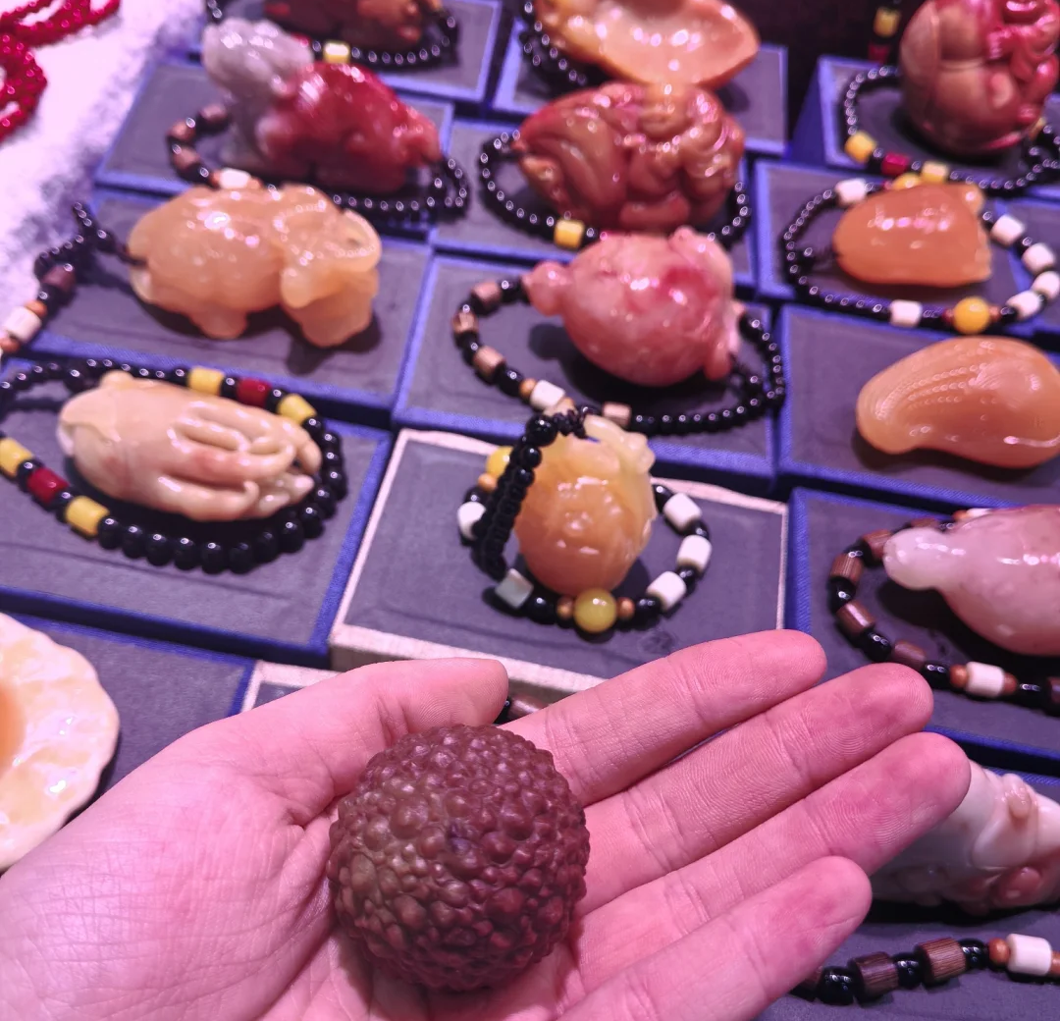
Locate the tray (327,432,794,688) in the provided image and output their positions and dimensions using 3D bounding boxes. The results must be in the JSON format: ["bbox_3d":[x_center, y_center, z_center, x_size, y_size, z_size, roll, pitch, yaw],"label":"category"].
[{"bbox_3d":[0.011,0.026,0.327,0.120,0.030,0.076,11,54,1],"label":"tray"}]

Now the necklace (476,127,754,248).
[{"bbox_3d":[0.032,-0.120,0.416,0.106,0.012,0.065,8,54,-1],"label":"necklace"}]

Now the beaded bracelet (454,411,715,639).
[{"bbox_3d":[0.018,-0.002,0.301,0.074,0.046,0.060,8,54,-1],"label":"beaded bracelet"}]

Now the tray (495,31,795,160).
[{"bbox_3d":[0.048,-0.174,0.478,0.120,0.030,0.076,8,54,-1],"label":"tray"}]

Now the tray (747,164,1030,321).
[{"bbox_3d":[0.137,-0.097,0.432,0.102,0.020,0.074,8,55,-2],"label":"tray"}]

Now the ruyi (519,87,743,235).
[{"bbox_3d":[0.036,-0.128,0.402,0.084,0.047,0.060,8,54,-1],"label":"ruyi"}]

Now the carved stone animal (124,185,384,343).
[{"bbox_3d":[-0.086,-0.080,0.351,0.078,0.045,0.039,6,55,-3],"label":"carved stone animal"}]

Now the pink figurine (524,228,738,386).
[{"bbox_3d":[0.032,-0.065,0.351,0.069,0.046,0.052,8,54,-1],"label":"pink figurine"}]

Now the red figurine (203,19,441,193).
[{"bbox_3d":[-0.073,-0.146,0.394,0.083,0.051,0.041,9,55,-1],"label":"red figurine"}]

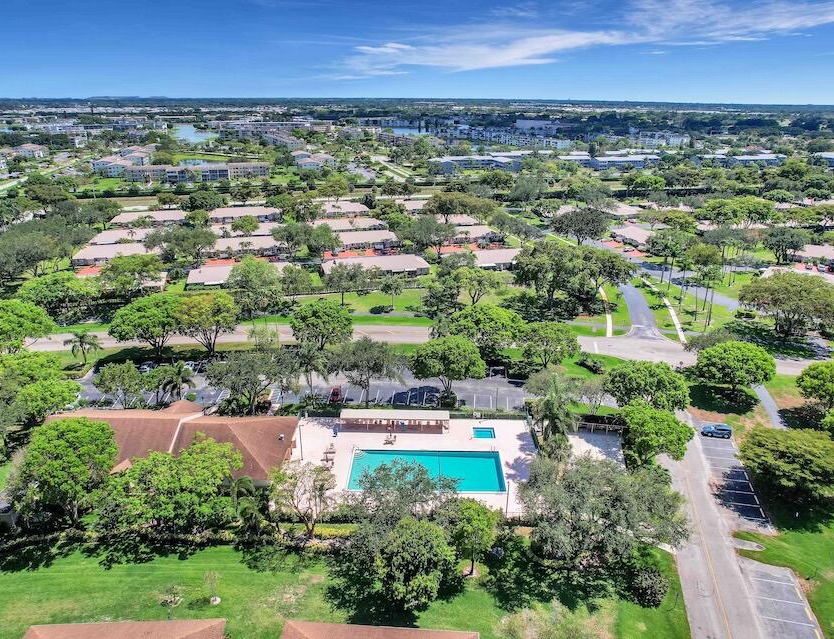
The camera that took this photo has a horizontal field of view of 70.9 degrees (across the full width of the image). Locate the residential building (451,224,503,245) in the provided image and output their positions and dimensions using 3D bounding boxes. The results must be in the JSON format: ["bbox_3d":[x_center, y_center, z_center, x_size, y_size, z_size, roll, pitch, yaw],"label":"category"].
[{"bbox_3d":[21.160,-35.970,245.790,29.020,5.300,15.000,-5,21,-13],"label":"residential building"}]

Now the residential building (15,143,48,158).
[{"bbox_3d":[-347.650,-152.890,528.820,26.000,10.500,22.000,-6,22,-16],"label":"residential building"}]

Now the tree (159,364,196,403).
[{"bbox_3d":[-42.396,11.318,103.413,5.900,7.400,5.900,0,21,0],"label":"tree"}]

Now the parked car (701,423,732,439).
[{"bbox_3d":[53.330,19.910,104.240,4.600,1.660,1.850,3,21,8],"label":"parked car"}]

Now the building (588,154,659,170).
[{"bbox_3d":[162.380,-123.590,461.590,53.000,10.000,21.000,-4,21,-12],"label":"building"}]

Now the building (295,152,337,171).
[{"bbox_3d":[-79.240,-121.900,450.730,29.000,10.000,34.000,-6,22,-16],"label":"building"}]

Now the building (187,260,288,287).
[{"bbox_3d":[-50.490,-13.350,172.581,31.000,4.800,13.500,-4,21,-13],"label":"building"}]

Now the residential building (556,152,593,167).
[{"bbox_3d":[129.582,-129.033,479.901,28.000,8.000,15.000,-1,21,-4],"label":"residential building"}]

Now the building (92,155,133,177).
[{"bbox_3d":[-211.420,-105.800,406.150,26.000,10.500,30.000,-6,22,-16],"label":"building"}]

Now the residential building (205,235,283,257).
[{"bbox_3d":[-65.550,-28.640,224.760,31.560,5.200,15.000,-5,22,-15],"label":"residential building"}]

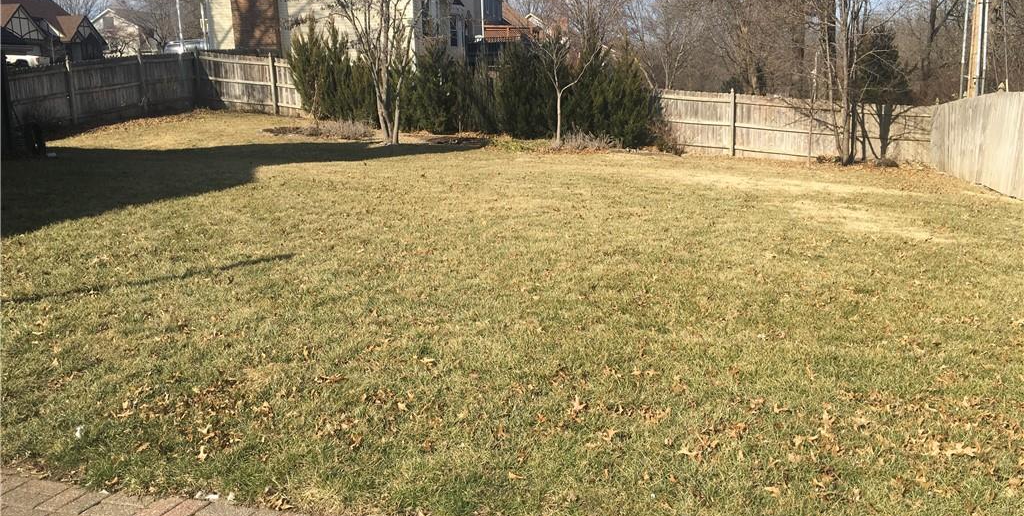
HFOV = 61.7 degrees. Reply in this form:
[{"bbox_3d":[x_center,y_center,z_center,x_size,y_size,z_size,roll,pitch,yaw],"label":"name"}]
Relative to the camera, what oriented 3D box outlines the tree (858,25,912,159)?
[{"bbox_3d":[10.886,-4.829,25.004,1.570,3.840,1.570,4,12,23],"label":"tree"}]

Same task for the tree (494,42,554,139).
[{"bbox_3d":[0.344,-4.581,23.603,1.650,2.620,1.650,-1,11,1],"label":"tree"}]

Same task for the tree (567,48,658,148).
[{"bbox_3d":[2.695,-4.262,23.003,2.470,2.640,2.470,1,11,7],"label":"tree"}]

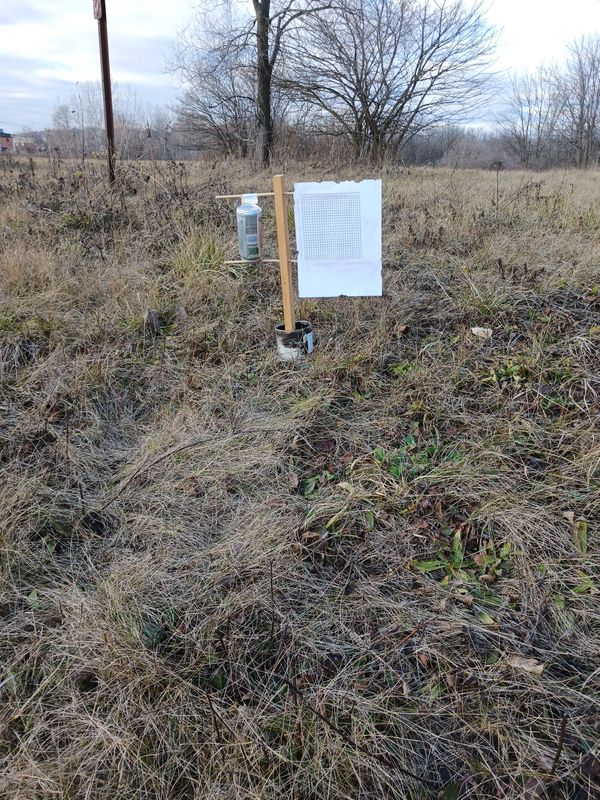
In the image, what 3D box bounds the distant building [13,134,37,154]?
[{"bbox_3d":[-88.301,-82.349,201.655,8.500,6.200,8.000,-6,22,-16],"label":"distant building"}]

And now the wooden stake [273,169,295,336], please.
[{"bbox_3d":[-0.038,-0.353,1.617,0.021,0.440,0.021,3,21,17],"label":"wooden stake"}]

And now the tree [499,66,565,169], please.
[{"bbox_3d":[14.776,-17.540,38.936,3.994,5.804,3.994,0,22,0],"label":"tree"}]

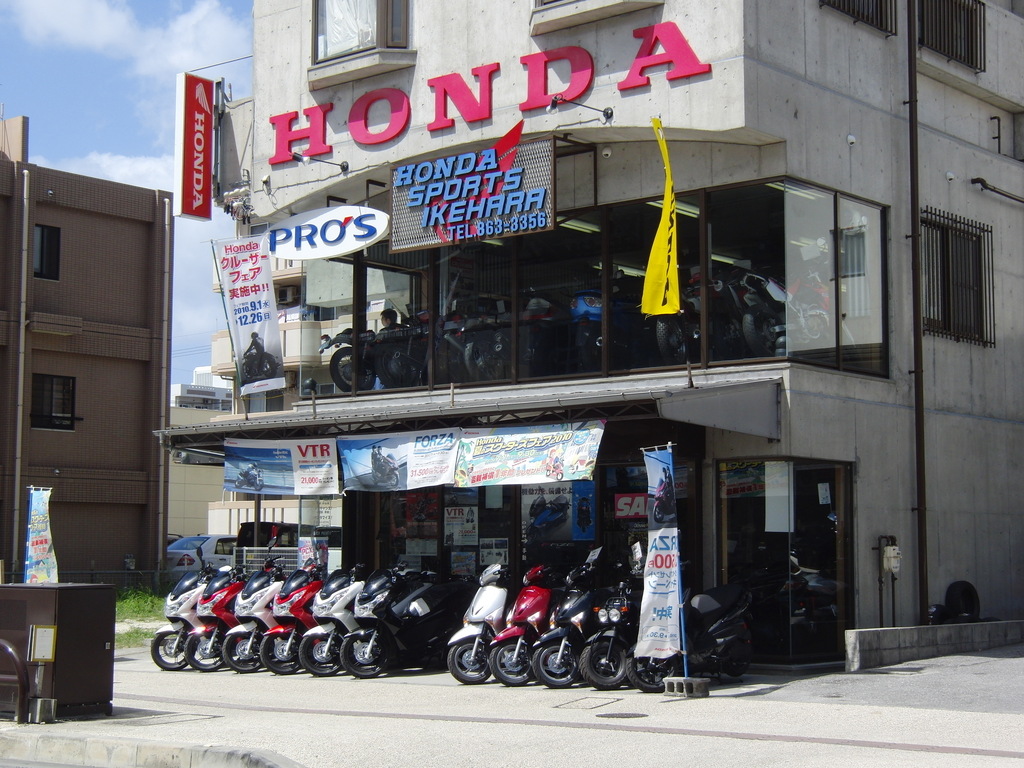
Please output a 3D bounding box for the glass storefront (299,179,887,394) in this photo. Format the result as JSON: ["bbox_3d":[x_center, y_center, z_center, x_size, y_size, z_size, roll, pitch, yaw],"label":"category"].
[{"bbox_3d":[0.781,-0.947,21.274,7.780,2.040,2.350,-4,-7,41],"label":"glass storefront"}]

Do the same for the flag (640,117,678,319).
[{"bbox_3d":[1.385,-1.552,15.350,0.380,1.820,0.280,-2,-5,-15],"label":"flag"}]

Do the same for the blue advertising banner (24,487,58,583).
[{"bbox_3d":[-6.394,2.321,22.511,0.130,1.800,0.570,-4,-7,35],"label":"blue advertising banner"}]

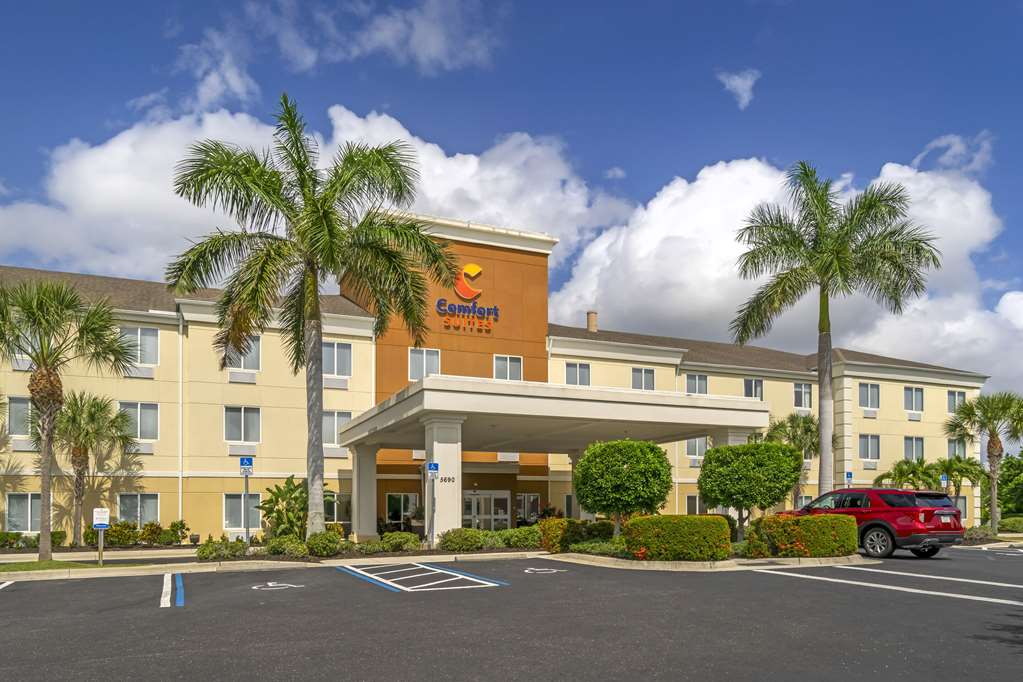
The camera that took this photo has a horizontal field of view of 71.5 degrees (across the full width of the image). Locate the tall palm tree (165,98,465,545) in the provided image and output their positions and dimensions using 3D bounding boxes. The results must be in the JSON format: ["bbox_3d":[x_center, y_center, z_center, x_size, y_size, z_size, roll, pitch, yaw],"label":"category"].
[{"bbox_3d":[-5.884,-0.544,20.900,8.300,13.100,8.300,0,-9,0],"label":"tall palm tree"}]

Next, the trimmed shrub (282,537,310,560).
[{"bbox_3d":[-5.024,4.849,16.600,0.720,0.544,0.792,0,-5,0],"label":"trimmed shrub"}]

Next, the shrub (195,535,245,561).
[{"bbox_3d":[-6.572,4.680,16.100,1.133,0.572,1.020,0,-5,0],"label":"shrub"}]

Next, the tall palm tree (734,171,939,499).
[{"bbox_3d":[12.314,0.247,27.000,7.981,14.215,7.742,0,-5,0],"label":"tall palm tree"}]

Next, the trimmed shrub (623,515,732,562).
[{"bbox_3d":[3.750,4.485,16.050,2.400,1.050,1.100,-1,-9,7],"label":"trimmed shrub"}]

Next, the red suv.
[{"bbox_3d":[9.670,5.097,19.950,2.000,1.780,5.050,4,-10,-25],"label":"red suv"}]

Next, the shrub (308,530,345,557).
[{"bbox_3d":[-4.451,4.846,17.000,0.909,0.604,0.909,0,-5,0],"label":"shrub"}]

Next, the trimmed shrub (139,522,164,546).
[{"bbox_3d":[-12.857,6.909,25.300,0.850,0.850,0.850,0,-9,0],"label":"trimmed shrub"}]

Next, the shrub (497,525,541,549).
[{"bbox_3d":[0.222,5.421,19.700,1.276,0.646,1.148,0,-5,0],"label":"shrub"}]

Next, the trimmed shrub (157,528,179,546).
[{"bbox_3d":[-12.203,6.988,25.200,0.780,0.660,0.750,0,-9,0],"label":"trimmed shrub"}]

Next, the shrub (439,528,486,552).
[{"bbox_3d":[-1.297,5.280,18.800,1.270,0.616,1.143,0,-5,0],"label":"shrub"}]

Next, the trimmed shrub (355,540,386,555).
[{"bbox_3d":[-3.513,5.145,17.700,0.797,0.338,0.837,0,-5,0],"label":"trimmed shrub"}]

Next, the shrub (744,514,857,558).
[{"bbox_3d":[6.997,4.758,17.200,2.500,1.020,1.100,-3,-10,20],"label":"shrub"}]

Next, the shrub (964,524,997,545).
[{"bbox_3d":[15.382,6.363,23.300,1.050,0.680,1.000,0,-9,0],"label":"shrub"}]

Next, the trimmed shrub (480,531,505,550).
[{"bbox_3d":[-0.511,5.364,19.100,0.710,0.522,0.852,0,-5,0],"label":"trimmed shrub"}]

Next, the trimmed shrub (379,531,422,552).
[{"bbox_3d":[-2.797,5.052,17.900,1.008,0.538,1.008,0,-5,0],"label":"trimmed shrub"}]

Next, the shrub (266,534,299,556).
[{"bbox_3d":[-5.738,5.137,17.800,0.800,0.560,0.750,0,-9,0],"label":"shrub"}]

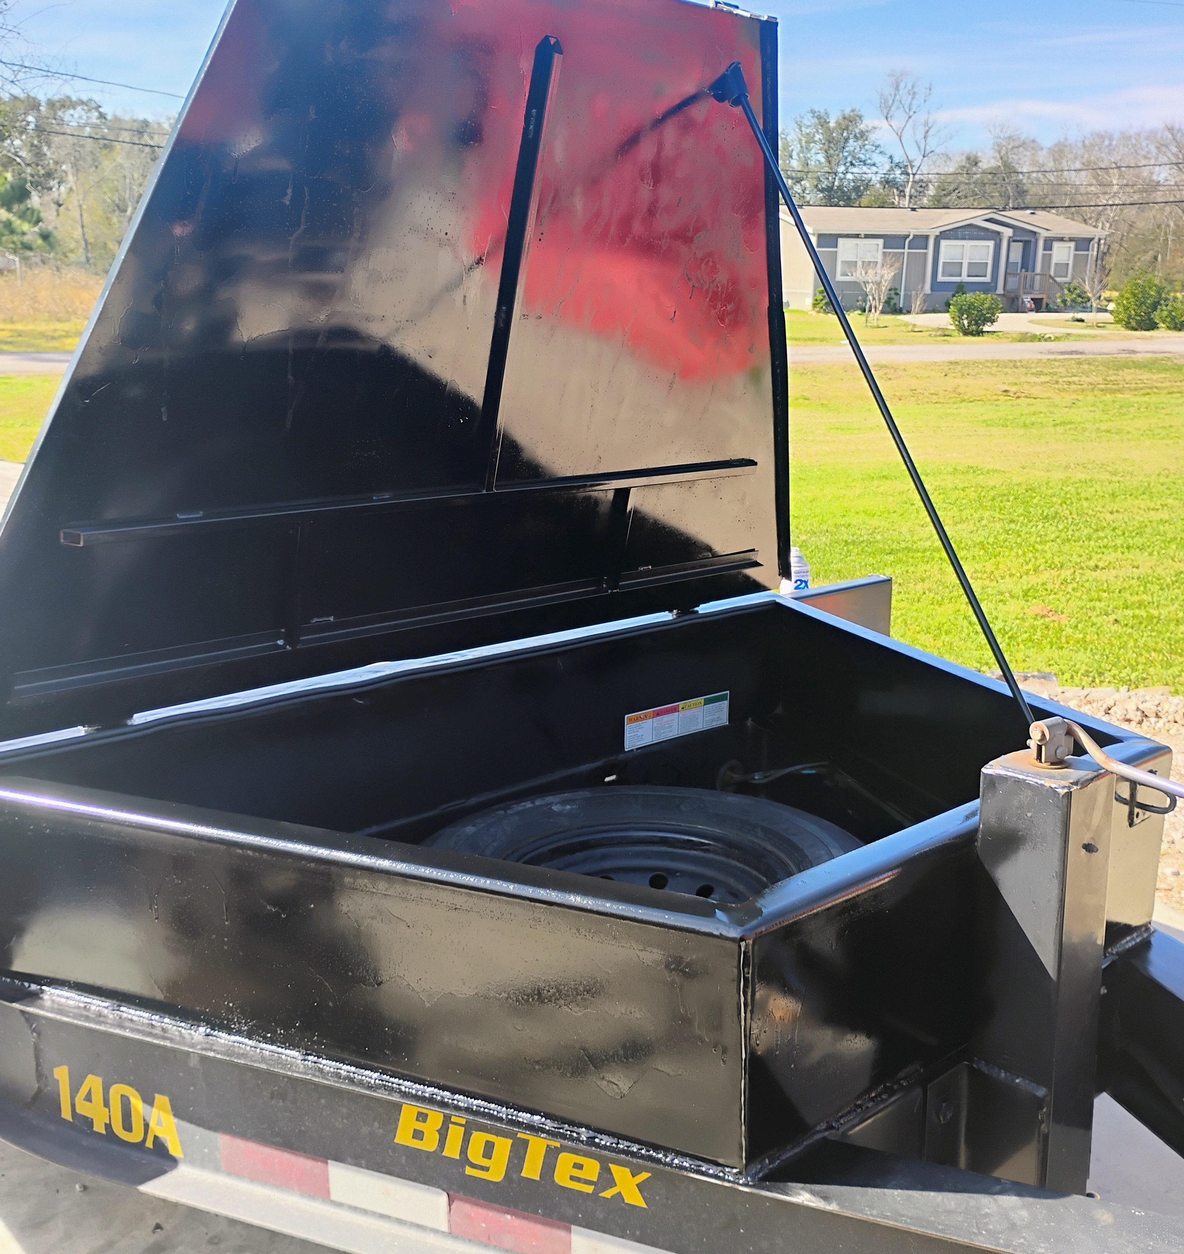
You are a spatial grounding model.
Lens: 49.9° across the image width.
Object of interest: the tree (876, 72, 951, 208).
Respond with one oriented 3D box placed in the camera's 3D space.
[{"bbox_3d":[18.000,-24.500,72.000,4.300,12.600,4.200,0,15,0],"label":"tree"}]

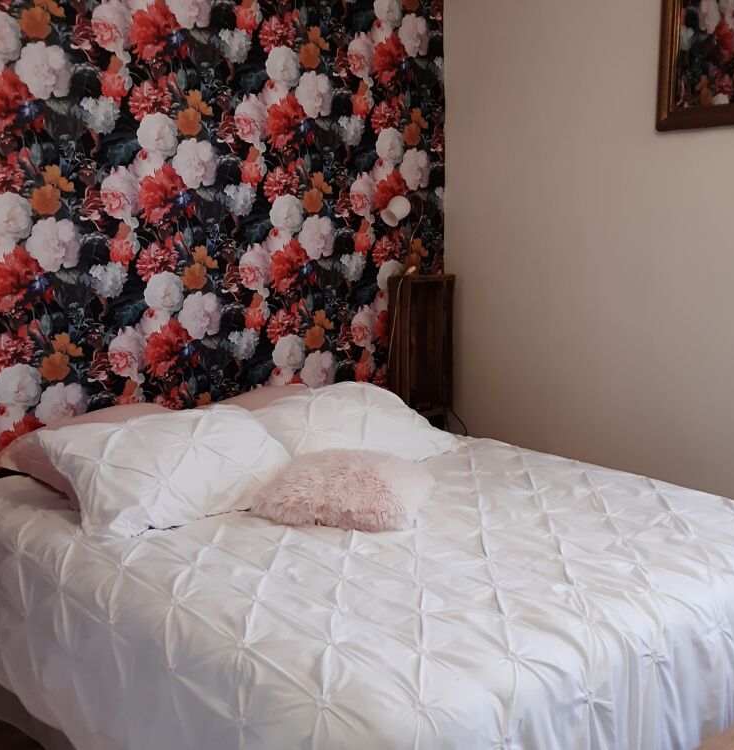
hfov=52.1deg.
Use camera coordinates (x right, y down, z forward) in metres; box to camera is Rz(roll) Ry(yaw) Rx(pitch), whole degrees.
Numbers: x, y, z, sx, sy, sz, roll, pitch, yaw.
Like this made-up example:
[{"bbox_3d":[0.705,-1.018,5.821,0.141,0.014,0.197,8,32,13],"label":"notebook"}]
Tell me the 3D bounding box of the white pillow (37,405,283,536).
[{"bbox_3d":[-0.602,0.274,2.294,0.680,0.160,0.470,-7,41,-26],"label":"white pillow"}]

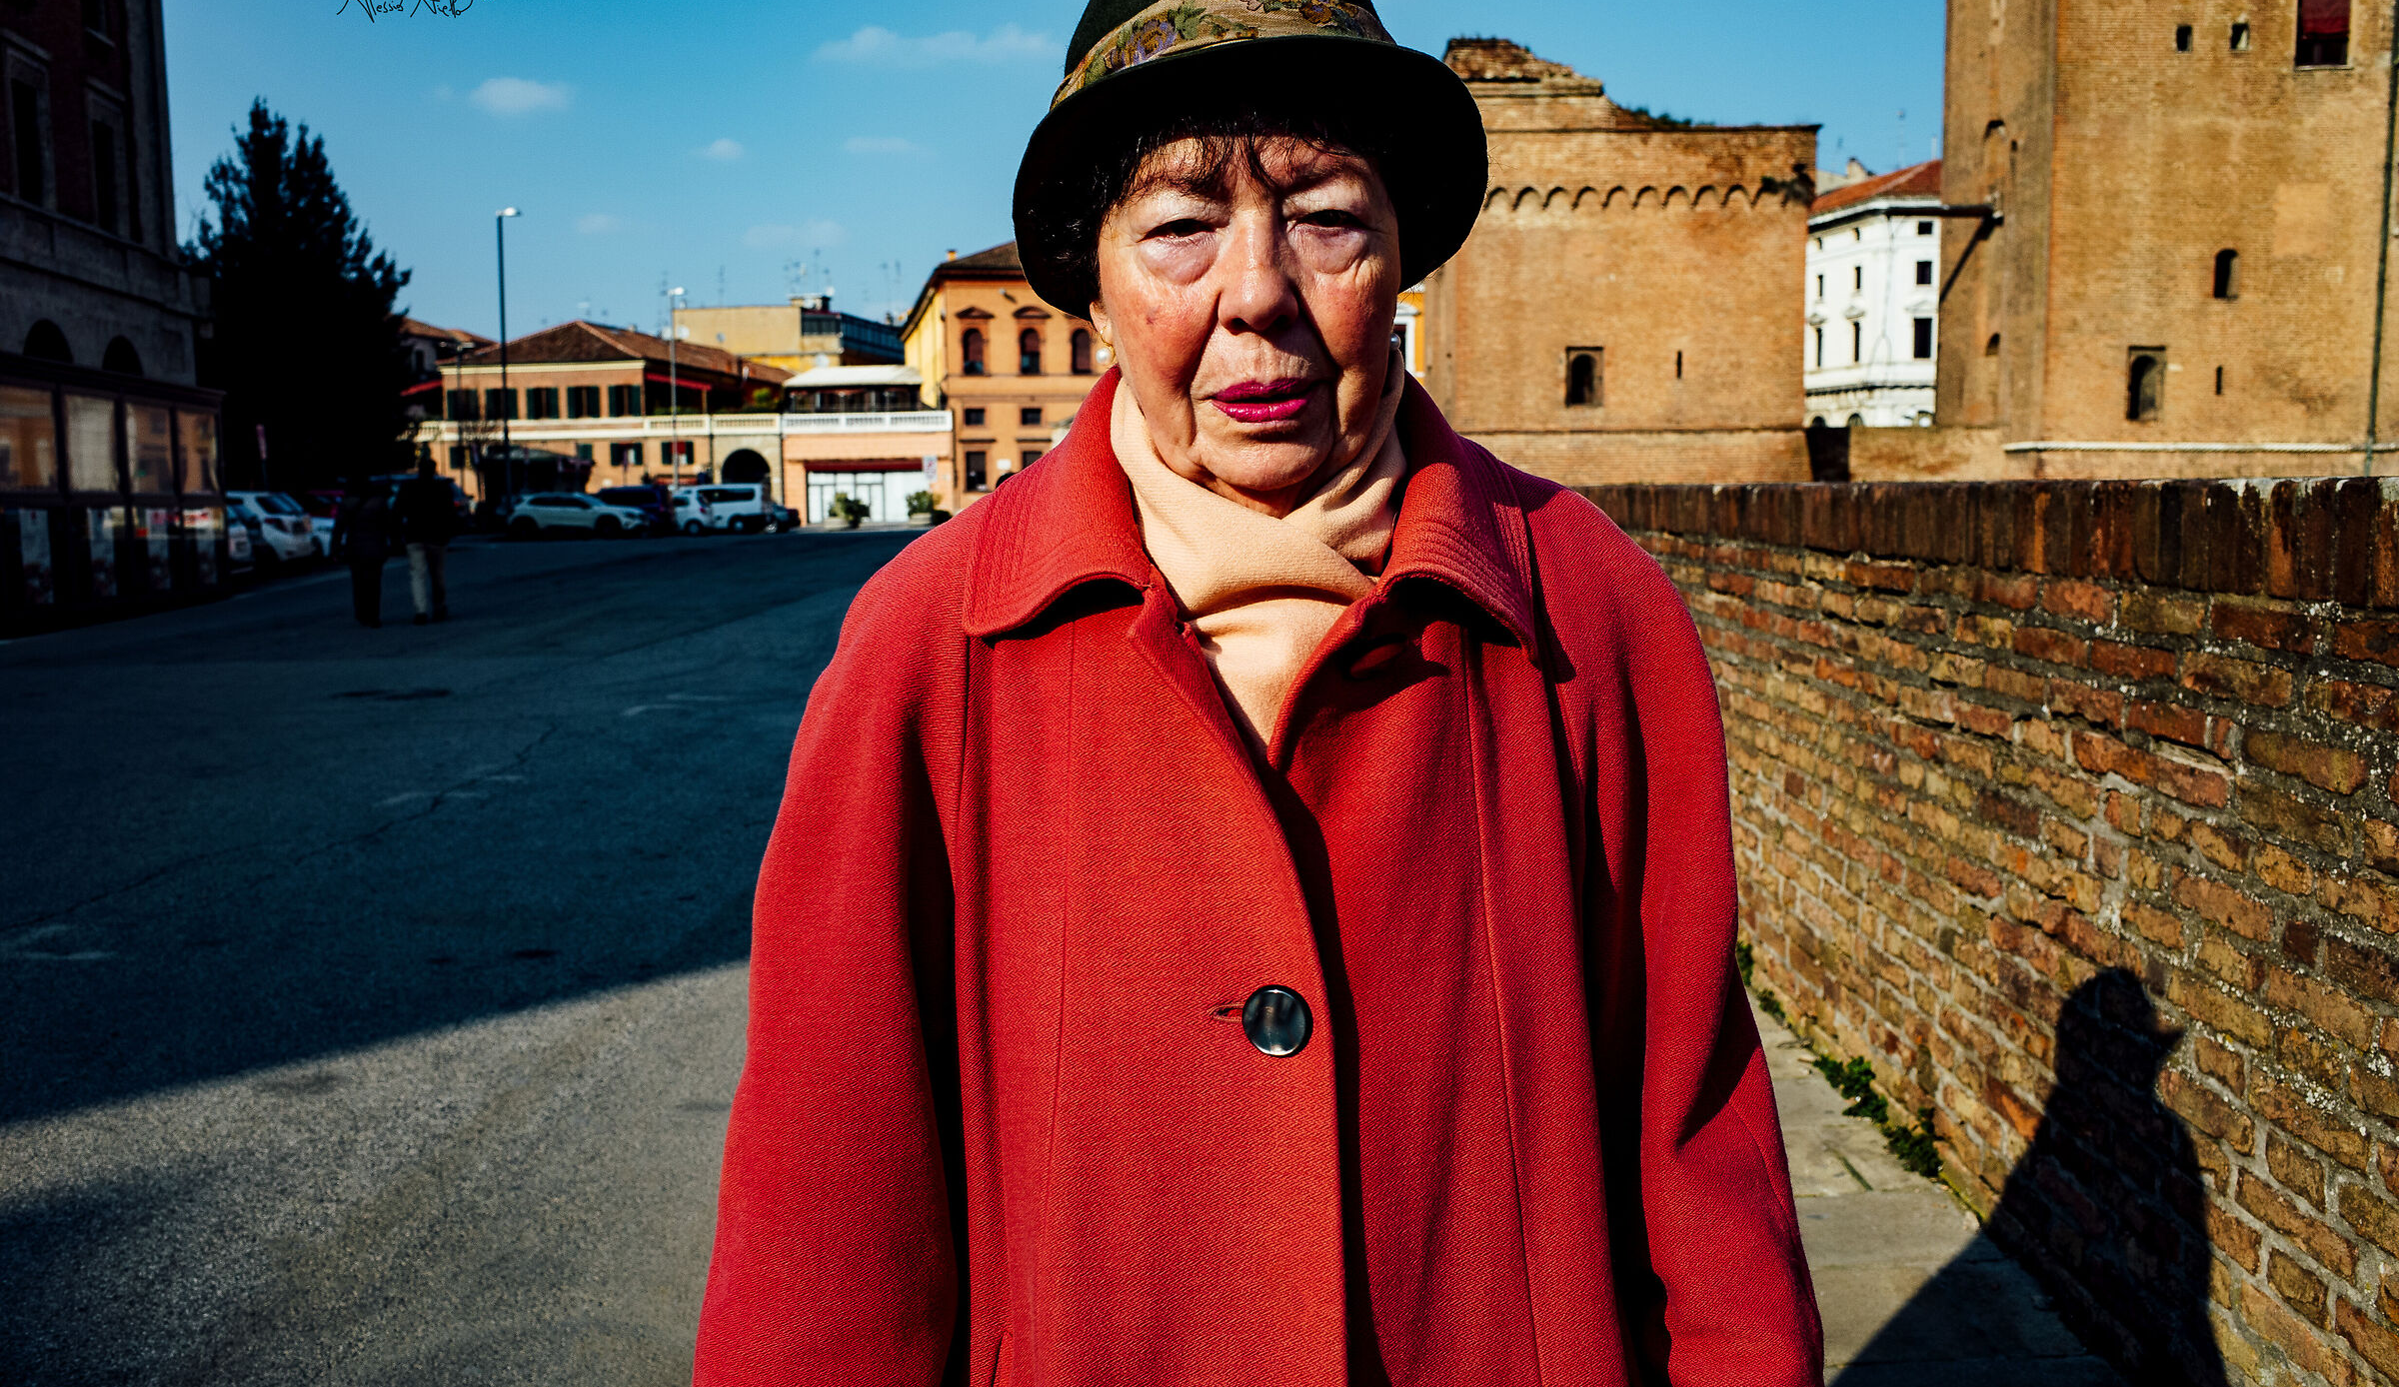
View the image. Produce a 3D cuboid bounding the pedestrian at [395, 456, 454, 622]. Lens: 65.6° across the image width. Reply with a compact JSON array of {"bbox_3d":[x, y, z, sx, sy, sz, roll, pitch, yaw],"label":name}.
[{"bbox_3d":[-8.330,-1.610,19.941,0.560,1.770,0.400,-1,6,-11],"label":"pedestrian"}]

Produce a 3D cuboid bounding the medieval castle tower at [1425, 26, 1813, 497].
[{"bbox_3d":[13.600,-12.639,60.202,11.400,15.200,8.500,0,6,3],"label":"medieval castle tower"}]

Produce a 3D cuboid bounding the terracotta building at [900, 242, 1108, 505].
[{"bbox_3d":[-9.288,-18.830,112.841,16.000,16.200,39.000,-1,6,-11],"label":"terracotta building"}]

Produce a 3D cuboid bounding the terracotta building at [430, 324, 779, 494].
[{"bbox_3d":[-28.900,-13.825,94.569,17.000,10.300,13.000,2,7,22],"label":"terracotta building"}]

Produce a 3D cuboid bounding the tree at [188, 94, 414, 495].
[{"bbox_3d":[-27.300,-11.301,56.120,7.300,13.400,7.300,0,6,0],"label":"tree"}]

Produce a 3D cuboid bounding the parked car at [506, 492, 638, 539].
[{"bbox_3d":[-21.008,-5.977,62.315,4.400,1.500,1.800,-1,6,-9],"label":"parked car"}]

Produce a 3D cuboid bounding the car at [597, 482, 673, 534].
[{"bbox_3d":[-19.900,-6.057,62.711,4.100,1.580,1.750,1,6,6],"label":"car"}]

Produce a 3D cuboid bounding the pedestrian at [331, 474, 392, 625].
[{"bbox_3d":[-9.065,-1.513,20.152,0.560,1.620,0.360,-2,6,-14],"label":"pedestrian"}]

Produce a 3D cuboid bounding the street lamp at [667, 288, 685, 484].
[{"bbox_3d":[-20.862,-11.461,74.205,0.800,9.900,0.300,0,6,0],"label":"street lamp"}]

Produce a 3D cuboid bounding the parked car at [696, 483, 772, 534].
[{"bbox_3d":[-17.920,-6.741,67.966,4.350,1.800,1.820,0,6,-1],"label":"parked car"}]

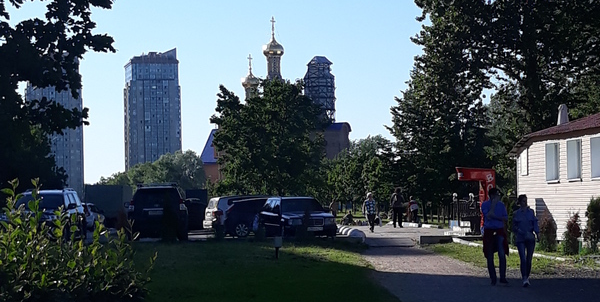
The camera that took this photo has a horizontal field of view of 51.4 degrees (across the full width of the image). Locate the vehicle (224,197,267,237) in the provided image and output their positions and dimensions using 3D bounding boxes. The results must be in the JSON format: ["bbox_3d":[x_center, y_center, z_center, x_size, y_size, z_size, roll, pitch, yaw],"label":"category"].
[{"bbox_3d":[-0.950,2.660,24.700,4.400,1.550,1.800,-1,-4,0],"label":"vehicle"}]

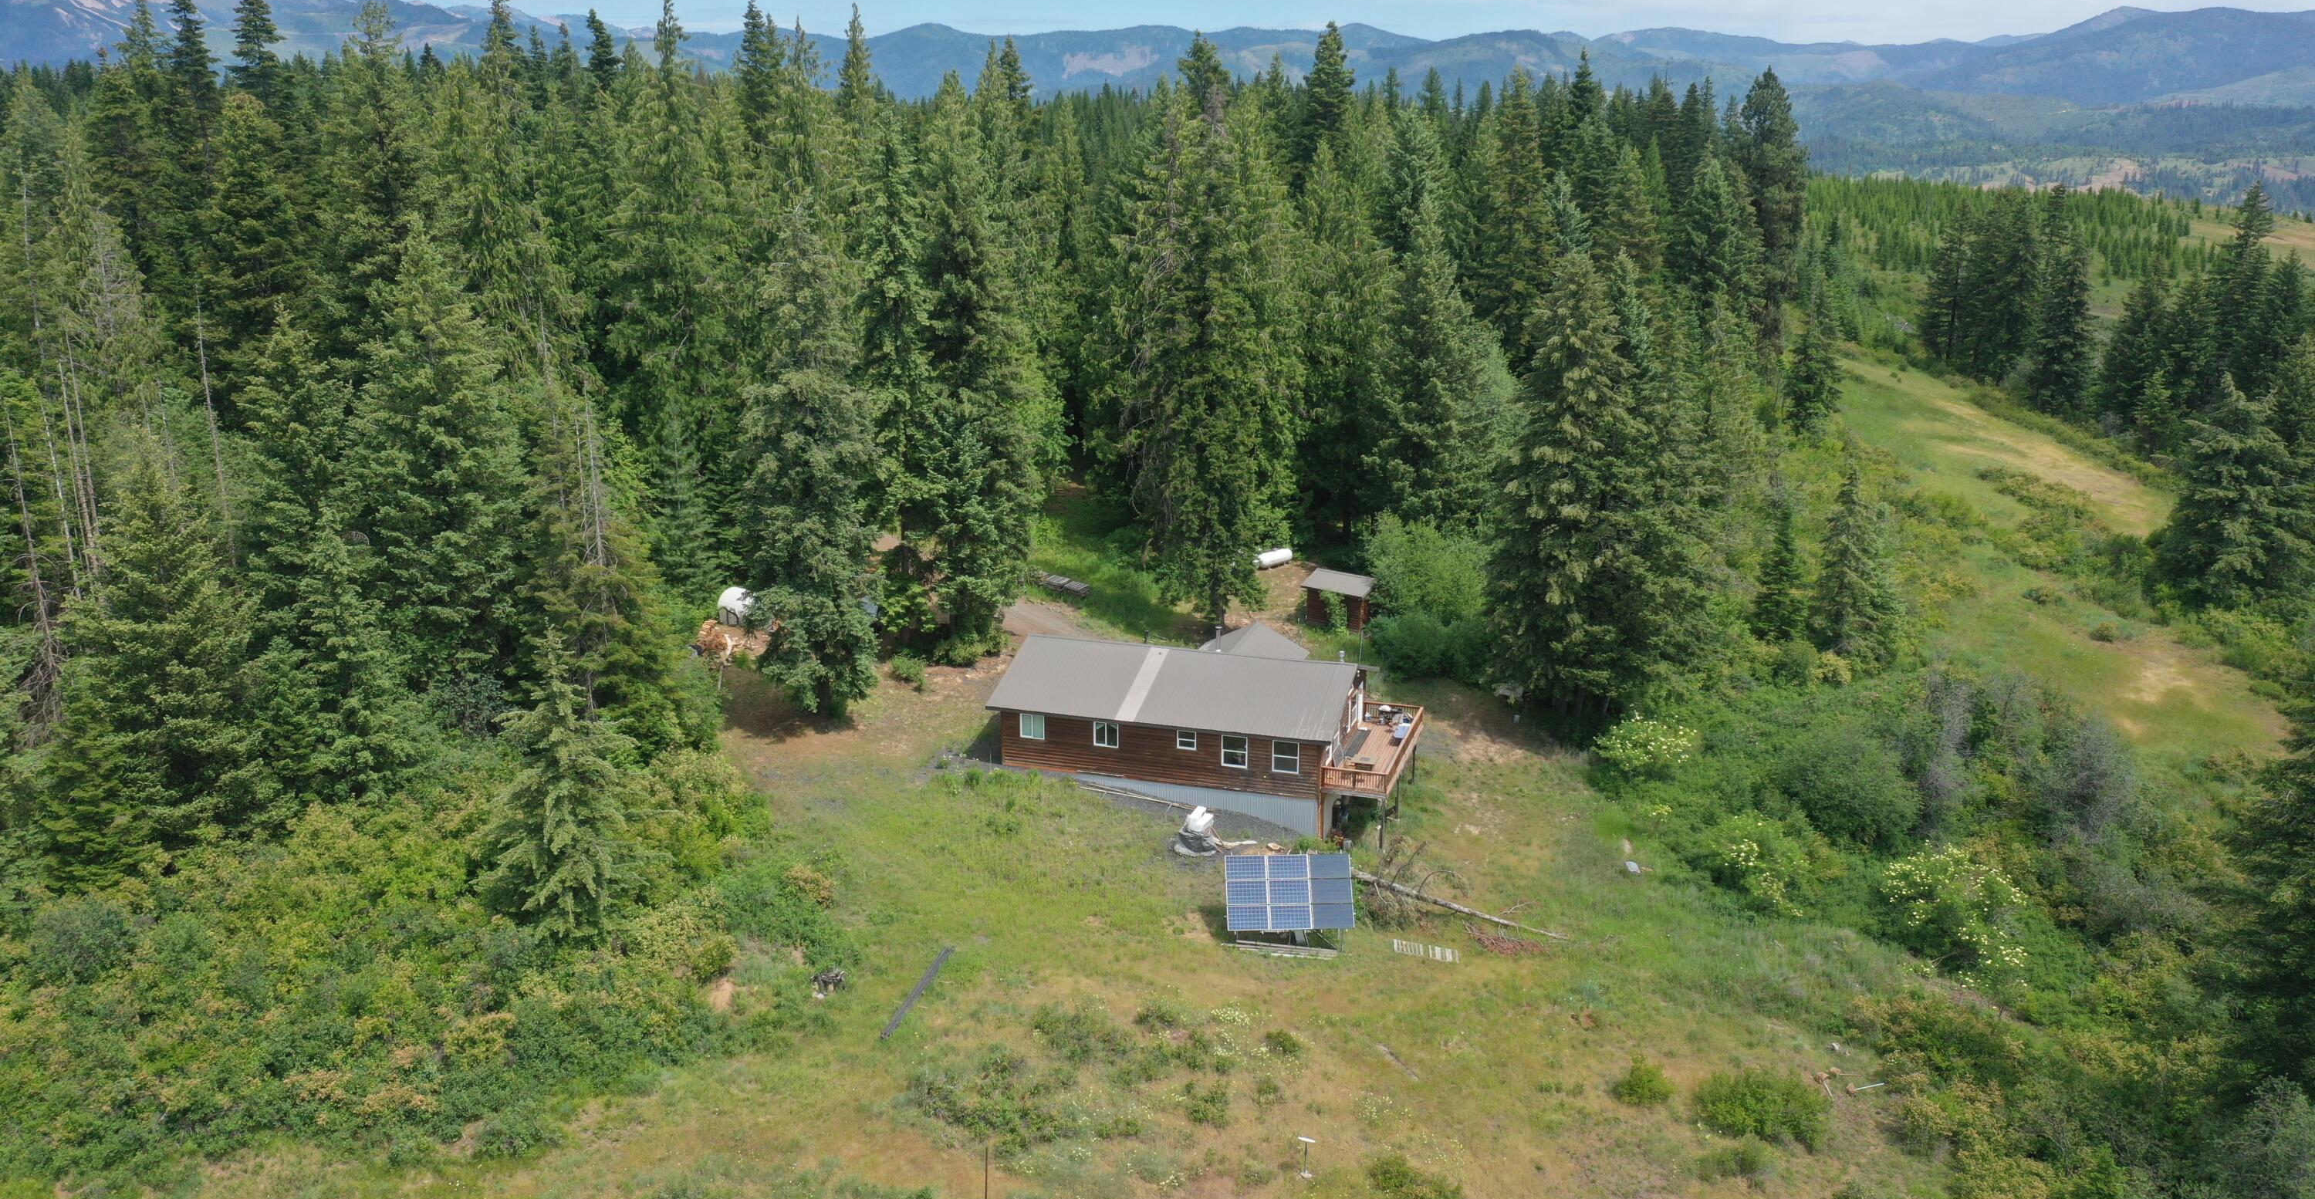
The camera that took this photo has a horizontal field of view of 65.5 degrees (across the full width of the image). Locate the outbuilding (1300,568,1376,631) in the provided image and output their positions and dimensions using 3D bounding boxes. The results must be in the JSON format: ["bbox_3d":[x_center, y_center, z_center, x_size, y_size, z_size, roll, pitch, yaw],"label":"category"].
[{"bbox_3d":[10.940,0.050,108.130,4.110,2.930,2.110,9,17,31],"label":"outbuilding"}]

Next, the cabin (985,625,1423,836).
[{"bbox_3d":[2.930,5.630,88.470,18.980,7.020,12.930,5,16,17],"label":"cabin"}]

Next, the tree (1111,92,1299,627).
[{"bbox_3d":[3.060,-12.740,99.350,9.780,29.480,9.780,0,16,0],"label":"tree"}]

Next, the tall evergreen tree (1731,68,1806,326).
[{"bbox_3d":[64.410,-37.840,185.610,7.710,32.610,7.710,0,16,0],"label":"tall evergreen tree"}]

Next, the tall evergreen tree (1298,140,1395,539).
[{"bbox_3d":[12.750,-16.620,117.940,7.110,26.140,7.110,0,16,0],"label":"tall evergreen tree"}]

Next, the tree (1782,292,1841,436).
[{"bbox_3d":[60.560,-21.190,164.030,5.130,13.540,5.130,0,16,0],"label":"tree"}]

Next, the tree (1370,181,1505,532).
[{"bbox_3d":[18.700,-14.760,116.470,8.860,24.160,8.860,0,16,0],"label":"tree"}]

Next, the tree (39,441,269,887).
[{"bbox_3d":[-37.870,2.460,68.130,8.000,17.150,8.000,0,15,0],"label":"tree"}]

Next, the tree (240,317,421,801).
[{"bbox_3d":[-35.720,-1.730,76.320,6.200,20.330,6.200,0,15,0],"label":"tree"}]

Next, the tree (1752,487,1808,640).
[{"bbox_3d":[39.120,-2.160,113.030,3.700,9.710,3.700,0,15,0],"label":"tree"}]

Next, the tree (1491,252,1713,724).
[{"bbox_3d":[23.220,-5.460,91.330,10.850,23.970,10.850,0,16,0],"label":"tree"}]

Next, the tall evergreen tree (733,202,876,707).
[{"bbox_3d":[-16.800,-6.510,88.120,6.800,24.860,6.800,0,15,0],"label":"tall evergreen tree"}]

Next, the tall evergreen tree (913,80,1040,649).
[{"bbox_3d":[-10.110,-11.810,96.360,6.600,30.710,6.600,0,15,0],"label":"tall evergreen tree"}]

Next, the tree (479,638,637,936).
[{"bbox_3d":[-23.060,7.060,67.820,5.550,12.310,5.550,0,16,0],"label":"tree"}]

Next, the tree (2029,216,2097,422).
[{"bbox_3d":[89.460,-27.310,175.210,6.720,20.320,6.720,0,16,0],"label":"tree"}]

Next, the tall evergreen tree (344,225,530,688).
[{"bbox_3d":[-34.230,-6.230,86.030,7.600,22.880,7.600,0,15,0],"label":"tall evergreen tree"}]

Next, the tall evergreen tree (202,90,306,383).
[{"bbox_3d":[-59.710,-17.860,115.180,7.460,28.430,7.460,0,16,0],"label":"tall evergreen tree"}]

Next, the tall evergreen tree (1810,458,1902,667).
[{"bbox_3d":[39.630,-1.920,100.660,4.930,12.530,4.930,0,16,0],"label":"tall evergreen tree"}]

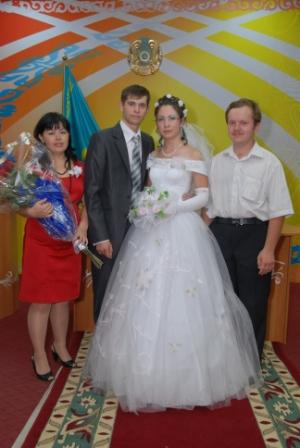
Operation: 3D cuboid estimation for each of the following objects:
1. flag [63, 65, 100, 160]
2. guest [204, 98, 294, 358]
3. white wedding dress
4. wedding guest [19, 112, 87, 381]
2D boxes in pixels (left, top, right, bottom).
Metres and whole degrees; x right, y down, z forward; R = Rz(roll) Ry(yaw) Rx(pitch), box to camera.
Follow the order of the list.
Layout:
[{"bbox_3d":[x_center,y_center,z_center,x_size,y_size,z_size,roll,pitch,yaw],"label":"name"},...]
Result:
[{"bbox_3d":[-0.570,-0.734,4.440,0.450,1.350,0.280,-2,10,-10],"label":"flag"},{"bbox_3d":[0.635,0.061,3.176,0.550,1.710,0.360,4,10,20],"label":"guest"},{"bbox_3d":[0.145,0.269,2.968,1.050,1.370,0.950,2,10,14],"label":"white wedding dress"},{"bbox_3d":[-0.605,0.129,3.045,0.420,1.620,0.420,-3,10,-18],"label":"wedding guest"}]

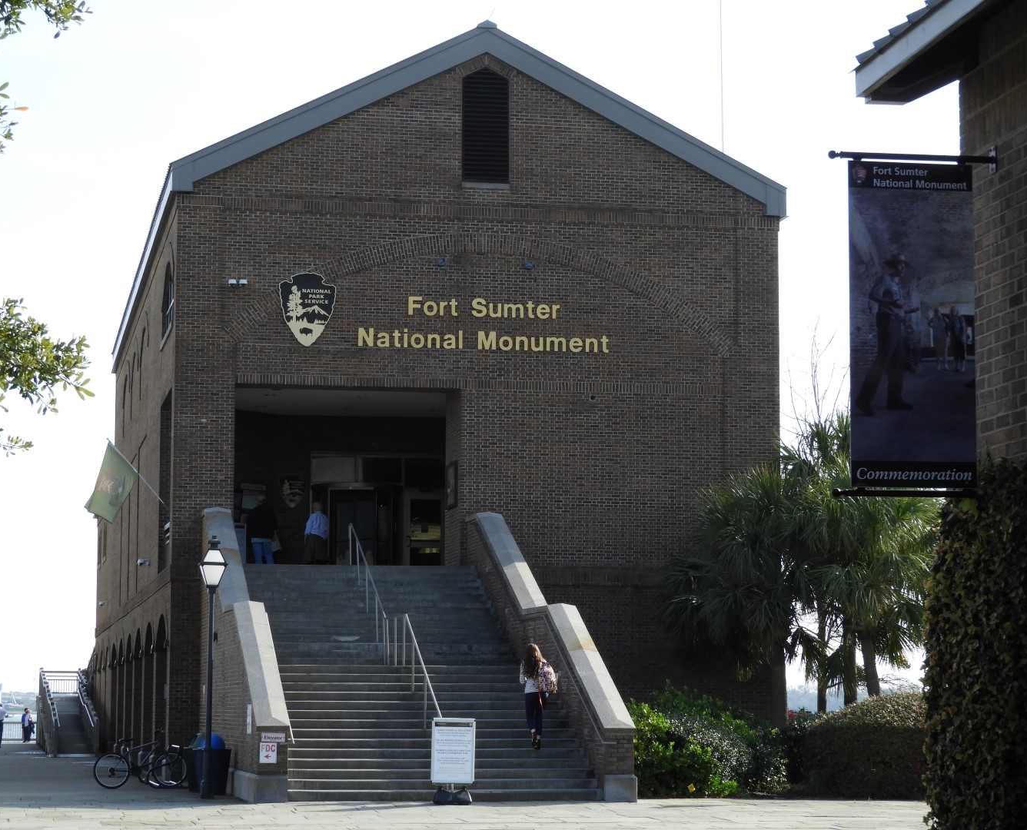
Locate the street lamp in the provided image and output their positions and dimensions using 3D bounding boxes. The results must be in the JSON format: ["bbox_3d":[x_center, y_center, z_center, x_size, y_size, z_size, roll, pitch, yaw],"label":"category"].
[{"bbox_3d":[-4.810,4.002,43.374,0.430,4.170,0.430,1,-6,-10],"label":"street lamp"}]

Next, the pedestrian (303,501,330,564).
[{"bbox_3d":[-4.294,2.749,59.200,0.550,1.690,0.380,0,-6,5],"label":"pedestrian"}]

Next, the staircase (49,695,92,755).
[{"bbox_3d":[-14.295,9.920,87.500,1.400,1.960,6.000,2,-6,-13],"label":"staircase"}]

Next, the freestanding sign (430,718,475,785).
[{"bbox_3d":[-0.896,5.035,40.700,0.660,0.980,0.080,2,-6,-6],"label":"freestanding sign"}]

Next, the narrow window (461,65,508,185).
[{"bbox_3d":[-0.600,-6.021,56.660,0.994,2.445,0.200,1,-6,-10],"label":"narrow window"}]

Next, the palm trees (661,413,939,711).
[{"bbox_3d":[5.701,3.734,54.287,5.500,7.200,4.800,1,-6,-10],"label":"palm trees"}]

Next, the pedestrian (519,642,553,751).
[{"bbox_3d":[0.363,4.535,43.891,0.500,1.712,0.500,1,-6,-10],"label":"pedestrian"}]

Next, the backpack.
[{"bbox_3d":[0.539,4.184,43.400,0.330,0.490,0.220,3,-7,-22],"label":"backpack"}]

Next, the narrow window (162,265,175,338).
[{"bbox_3d":[-7.282,-2.450,57.906,0.200,1.539,4.200,1,-6,-10],"label":"narrow window"}]

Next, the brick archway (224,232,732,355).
[{"bbox_3d":[-0.623,-2.502,55.224,10.460,2.450,0.250,1,-6,-11],"label":"brick archway"}]

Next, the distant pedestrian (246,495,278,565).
[{"bbox_3d":[-5.333,2.562,57.600,0.560,1.710,0.420,2,-7,-20],"label":"distant pedestrian"}]

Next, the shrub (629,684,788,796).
[{"bbox_3d":[3.272,5.400,45.200,2.750,1.860,2.300,1,-6,-11],"label":"shrub"}]

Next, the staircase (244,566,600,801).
[{"bbox_3d":[-2.191,4.474,48.365,4.922,4.312,12.910,1,-6,-10],"label":"staircase"}]

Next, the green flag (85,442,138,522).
[{"bbox_3d":[-8.281,1.380,55.976,1.075,1.638,0.300,1,-6,-10],"label":"green flag"}]

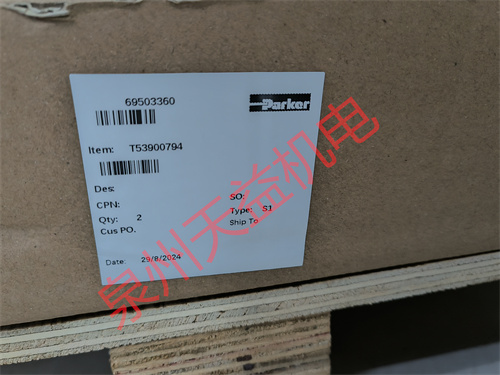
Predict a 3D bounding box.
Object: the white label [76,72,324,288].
[{"bbox_3d":[-0.020,-0.001,0.178,0.102,0.100,0.001,-3,25,-10],"label":"white label"}]

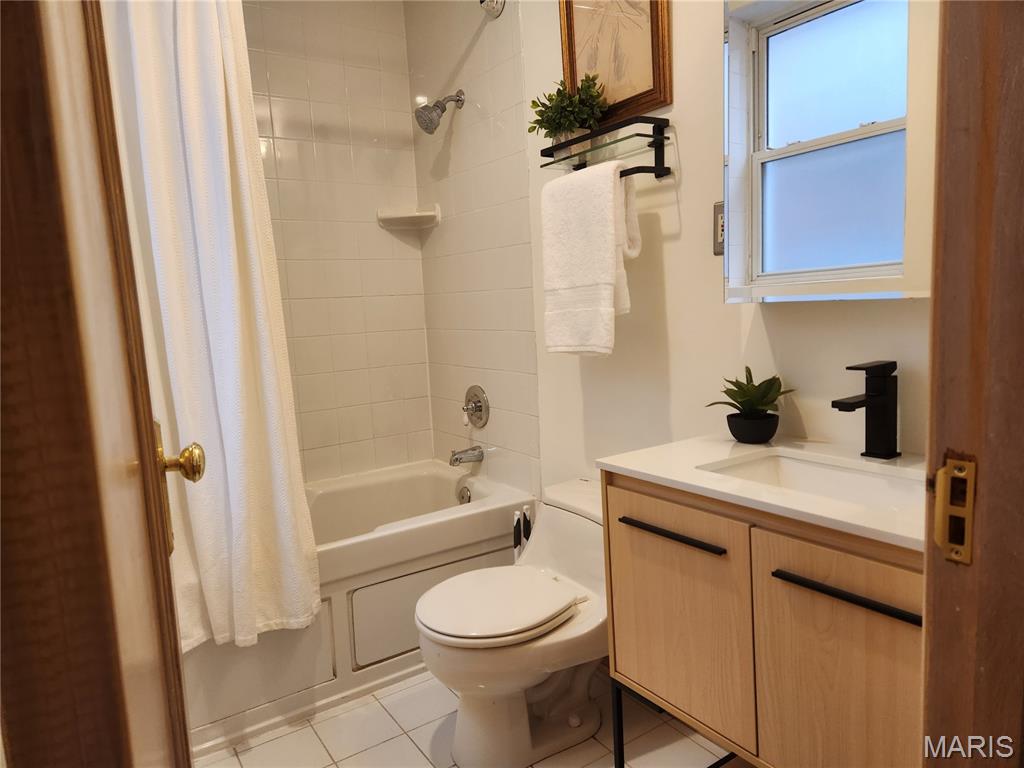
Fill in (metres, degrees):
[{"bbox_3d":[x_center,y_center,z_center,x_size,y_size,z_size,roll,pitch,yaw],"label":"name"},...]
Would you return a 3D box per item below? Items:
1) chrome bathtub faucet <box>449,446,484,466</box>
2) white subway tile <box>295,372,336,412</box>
[{"bbox_3d":[-0.186,0.295,2.743,0.147,0.073,0.055,-8,9,-35],"label":"chrome bathtub faucet"},{"bbox_3d":[-0.800,0.039,2.787,0.153,0.152,0.010,-8,9,-35],"label":"white subway tile"}]

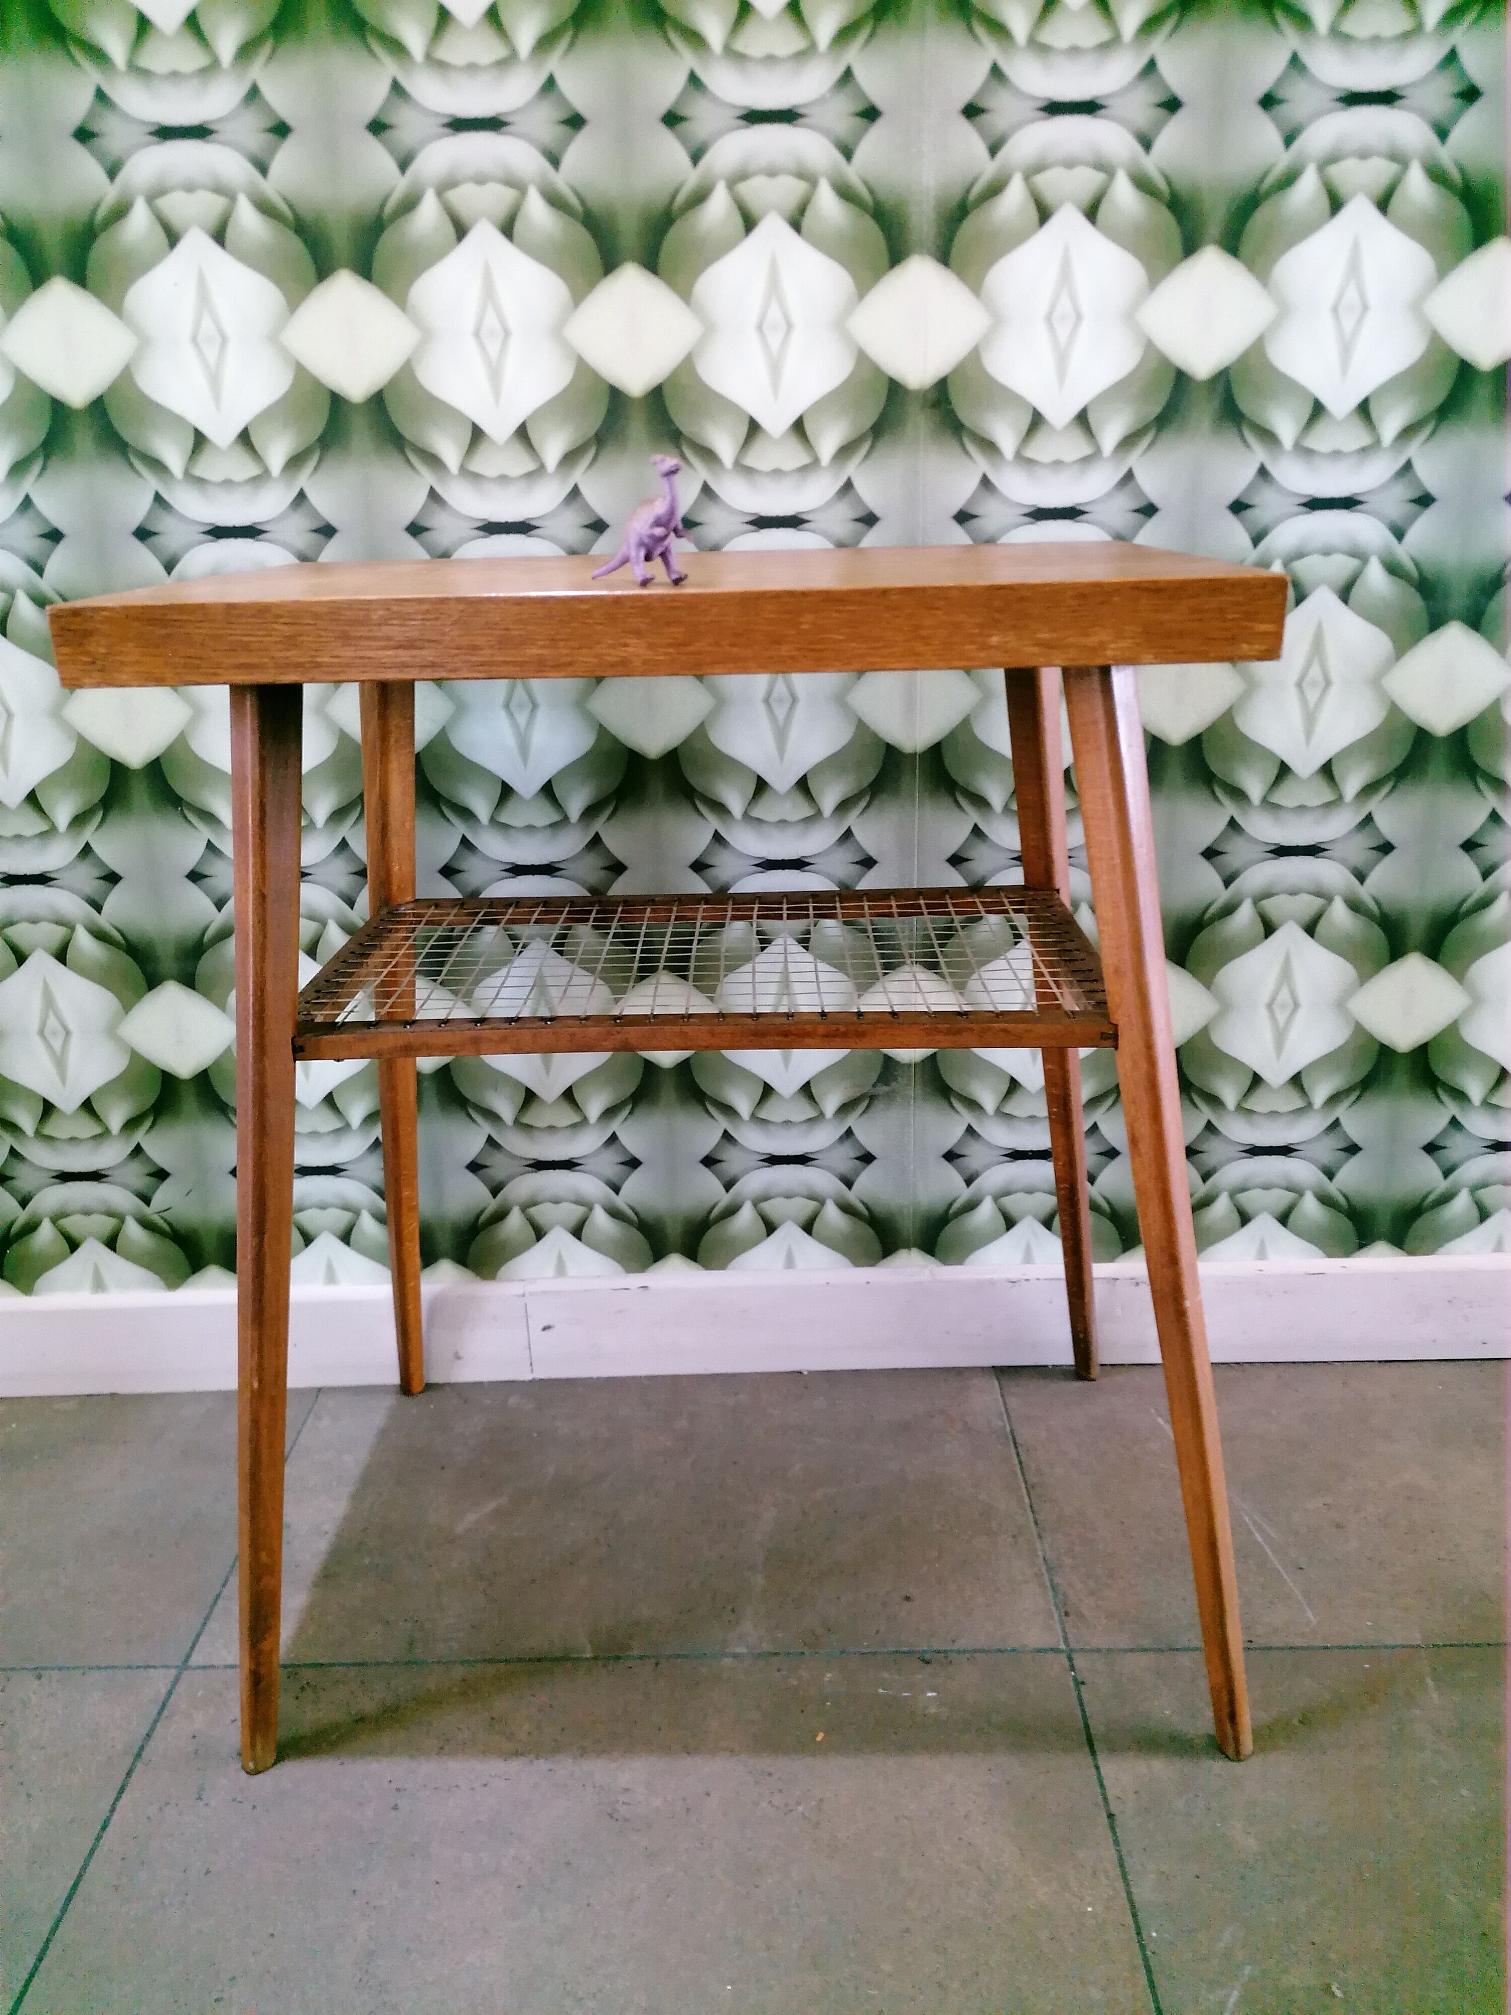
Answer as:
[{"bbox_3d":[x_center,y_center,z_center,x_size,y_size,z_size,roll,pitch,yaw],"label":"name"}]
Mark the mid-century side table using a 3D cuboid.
[{"bbox_3d":[-0.022,0.066,1.058,0.618,0.697,0.436,-1,19,1],"label":"mid-century side table"}]

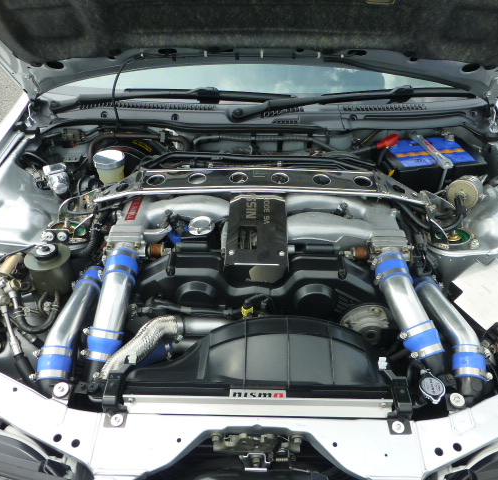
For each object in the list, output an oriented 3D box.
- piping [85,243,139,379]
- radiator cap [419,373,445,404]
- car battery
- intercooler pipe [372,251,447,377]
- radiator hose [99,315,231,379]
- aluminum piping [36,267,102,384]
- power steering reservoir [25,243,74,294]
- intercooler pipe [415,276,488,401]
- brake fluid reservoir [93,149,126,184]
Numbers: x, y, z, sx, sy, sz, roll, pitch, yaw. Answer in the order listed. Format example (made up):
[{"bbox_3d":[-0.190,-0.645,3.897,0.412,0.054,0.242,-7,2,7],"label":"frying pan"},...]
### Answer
[{"bbox_3d":[-0.289,0.147,0.970,0.085,0.085,0.255,6,69,7],"label":"piping"},{"bbox_3d":[0.336,0.279,0.853,0.049,0.028,0.062,3,38,3],"label":"radiator cap"},{"bbox_3d":[0.514,-0.173,1.388,0.258,0.210,0.175,-6,38,-9],"label":"car battery"},{"bbox_3d":[0.340,0.146,0.970,0.085,0.085,0.240,-10,67,-13],"label":"intercooler pipe"},{"bbox_3d":[-0.164,0.201,0.913,0.286,0.089,0.071,-13,40,-17],"label":"radiator hose"},{"bbox_3d":[-0.376,0.184,0.993,0.085,0.085,0.259,8,61,9],"label":"aluminum piping"},{"bbox_3d":[-0.442,0.066,1.036,0.100,0.110,0.100,1,38,0],"label":"power steering reservoir"},{"bbox_3d":[0.430,0.202,0.993,0.085,0.085,0.251,-5,60,-8],"label":"intercooler pipe"},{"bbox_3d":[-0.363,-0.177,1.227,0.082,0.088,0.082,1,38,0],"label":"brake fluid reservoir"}]

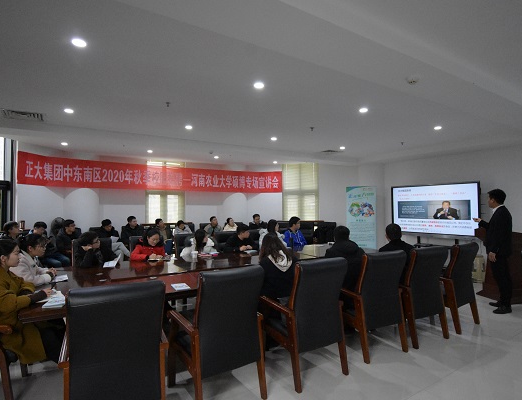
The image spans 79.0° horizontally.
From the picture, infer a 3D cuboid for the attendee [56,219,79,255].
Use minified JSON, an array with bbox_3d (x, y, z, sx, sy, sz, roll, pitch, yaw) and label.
[{"bbox_3d":[-3.500,0.980,5.782,0.520,1.260,0.760,1,-1,-38],"label":"attendee"}]

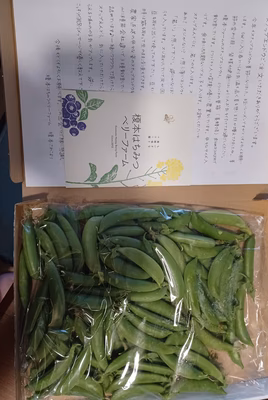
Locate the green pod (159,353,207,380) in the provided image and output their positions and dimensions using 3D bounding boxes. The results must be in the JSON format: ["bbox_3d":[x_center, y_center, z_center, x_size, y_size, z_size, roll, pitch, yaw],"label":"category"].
[{"bbox_3d":[0.054,0.189,0.327,0.064,0.014,0.019,39,81,-4],"label":"green pod"}]

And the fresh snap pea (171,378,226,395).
[{"bbox_3d":[0.079,0.224,0.347,0.065,0.013,0.018,0,85,0],"label":"fresh snap pea"}]

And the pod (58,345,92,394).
[{"bbox_3d":[-0.064,0.187,0.321,0.018,0.014,0.058,28,87,2],"label":"pod"}]

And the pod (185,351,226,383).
[{"bbox_3d":[0.087,0.198,0.348,0.067,0.013,0.018,37,86,3],"label":"pod"}]

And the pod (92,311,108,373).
[{"bbox_3d":[-0.038,0.152,0.315,0.015,0.014,0.067,-4,86,-9],"label":"pod"}]

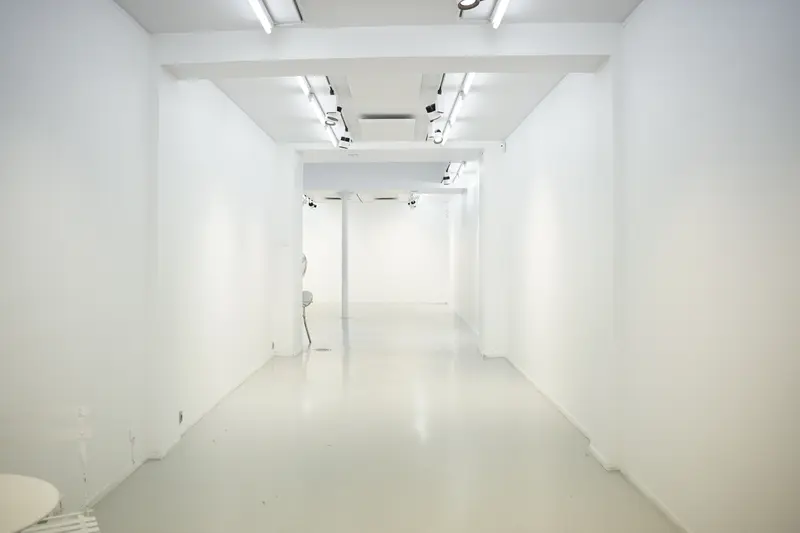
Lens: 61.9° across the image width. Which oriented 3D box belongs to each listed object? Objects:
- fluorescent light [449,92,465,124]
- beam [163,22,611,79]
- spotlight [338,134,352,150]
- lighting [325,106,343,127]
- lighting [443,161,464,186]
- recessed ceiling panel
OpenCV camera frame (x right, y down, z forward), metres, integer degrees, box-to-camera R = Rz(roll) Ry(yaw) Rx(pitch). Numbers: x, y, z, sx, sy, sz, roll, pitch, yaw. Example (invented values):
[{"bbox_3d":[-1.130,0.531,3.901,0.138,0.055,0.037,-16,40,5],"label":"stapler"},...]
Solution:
[{"bbox_3d":[0.509,-1.386,5.950,0.080,0.080,1.240,0,1,-1],"label":"fluorescent light"},{"bbox_3d":[-0.105,-1.333,4.160,2.820,0.200,0.335,0,1,4],"label":"beam"},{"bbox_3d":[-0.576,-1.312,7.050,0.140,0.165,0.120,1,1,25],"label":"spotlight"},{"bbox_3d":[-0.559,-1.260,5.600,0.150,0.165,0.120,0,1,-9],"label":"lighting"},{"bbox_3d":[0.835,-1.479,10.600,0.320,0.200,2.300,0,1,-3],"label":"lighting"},{"bbox_3d":[-0.119,-1.413,6.900,0.580,0.070,0.700,0,1,0],"label":"recessed ceiling panel"}]

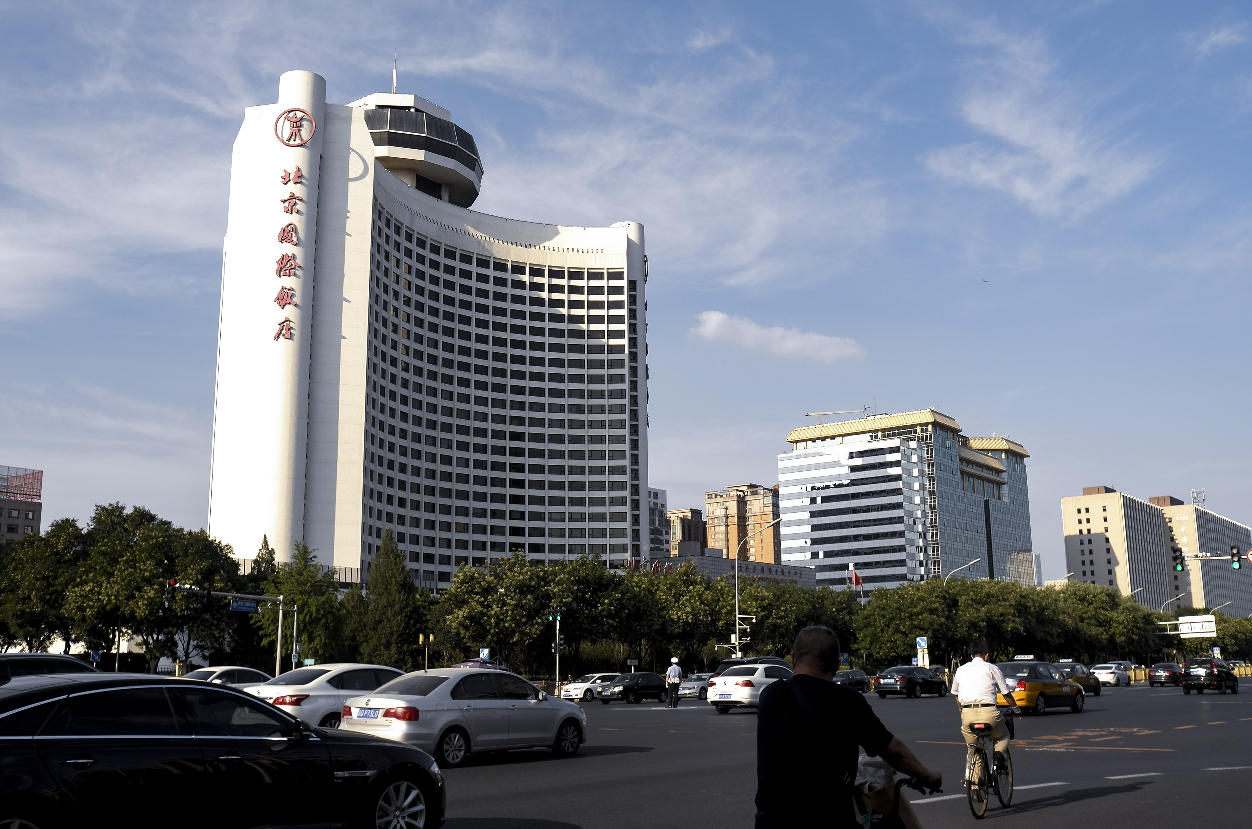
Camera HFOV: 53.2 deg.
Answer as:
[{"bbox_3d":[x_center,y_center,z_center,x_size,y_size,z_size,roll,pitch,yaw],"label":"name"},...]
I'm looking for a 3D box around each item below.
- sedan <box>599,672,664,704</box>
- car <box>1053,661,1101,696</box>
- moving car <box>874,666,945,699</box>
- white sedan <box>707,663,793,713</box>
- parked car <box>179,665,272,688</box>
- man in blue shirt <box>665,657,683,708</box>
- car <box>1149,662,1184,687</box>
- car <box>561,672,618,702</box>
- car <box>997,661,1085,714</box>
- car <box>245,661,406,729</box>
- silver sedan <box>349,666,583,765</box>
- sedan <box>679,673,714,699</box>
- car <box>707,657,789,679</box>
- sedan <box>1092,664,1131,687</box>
[{"bbox_3d":[0.317,13.021,59.500,1.690,1.430,4.150,-9,-14,33],"label":"sedan"},{"bbox_3d":[19.308,11.635,54.800,1.740,1.450,4.530,-10,-15,37],"label":"car"},{"bbox_3d":[13.534,12.688,59.300,1.810,1.450,4.700,-9,-15,36],"label":"moving car"},{"bbox_3d":[4.361,8.462,38.571,1.775,1.467,4.530,-11,-15,39],"label":"white sedan"},{"bbox_3d":[-13.354,9.011,41.000,1.810,1.470,4.750,-9,-15,36],"label":"parked car"},{"bbox_3d":[1.733,9.655,45.000,0.540,1.790,0.360,0,-12,-5],"label":"man in blue shirt"},{"bbox_3d":[36.542,17.527,84.088,1.820,1.470,4.750,-10,-15,36],"label":"car"},{"bbox_3d":[-1.922,15.877,72.796,1.820,1.630,4.550,-10,-15,37],"label":"car"},{"bbox_3d":[11.411,7.708,35.235,1.730,1.450,4.530,-11,-16,40],"label":"car"},{"bbox_3d":[-4.751,5.347,23.005,1.760,1.500,4.630,-10,-15,38],"label":"car"},{"bbox_3d":[-2.456,4.824,20.094,1.706,1.465,4.470,-10,-15,36],"label":"silver sedan"},{"bbox_3d":[4.570,15.773,72.500,1.770,1.460,4.600,-9,-14,34],"label":"sedan"},{"bbox_3d":[4.958,9.497,44.279,1.930,1.770,4.880,-10,-15,38],"label":"car"},{"bbox_3d":[32.943,17.741,85.000,1.775,1.440,4.570,-9,-15,35],"label":"sedan"}]

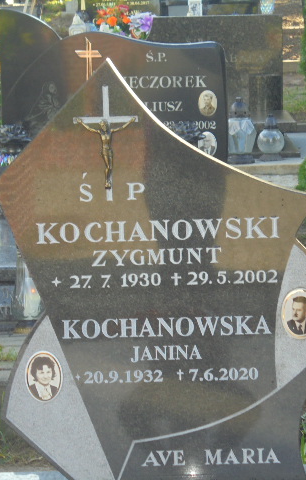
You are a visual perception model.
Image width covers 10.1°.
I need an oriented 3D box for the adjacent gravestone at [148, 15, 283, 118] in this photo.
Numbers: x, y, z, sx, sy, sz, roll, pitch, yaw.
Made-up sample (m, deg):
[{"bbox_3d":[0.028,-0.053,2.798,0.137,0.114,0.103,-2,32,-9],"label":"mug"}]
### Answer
[{"bbox_3d":[0.264,-1.046,10.300,1.030,0.580,0.100,-2,8,1],"label":"adjacent gravestone"}]

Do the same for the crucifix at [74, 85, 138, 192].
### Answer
[{"bbox_3d":[-0.110,-0.231,4.070,0.152,0.265,0.035,-2,8,1],"label":"crucifix"}]

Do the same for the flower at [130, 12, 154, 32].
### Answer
[{"bbox_3d":[-0.059,-1.214,9.700,0.125,0.115,0.110,-2,8,1],"label":"flower"}]

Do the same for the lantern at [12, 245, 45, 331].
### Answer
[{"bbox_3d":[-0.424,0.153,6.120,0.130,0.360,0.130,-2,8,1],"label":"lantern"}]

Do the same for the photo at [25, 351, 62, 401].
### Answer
[{"bbox_3d":[-0.260,0.327,4.130,0.090,0.120,0.010,-2,8,1],"label":"photo"}]

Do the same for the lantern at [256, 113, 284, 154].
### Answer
[{"bbox_3d":[0.583,-0.504,8.550,0.135,0.225,0.135,-2,8,1],"label":"lantern"}]

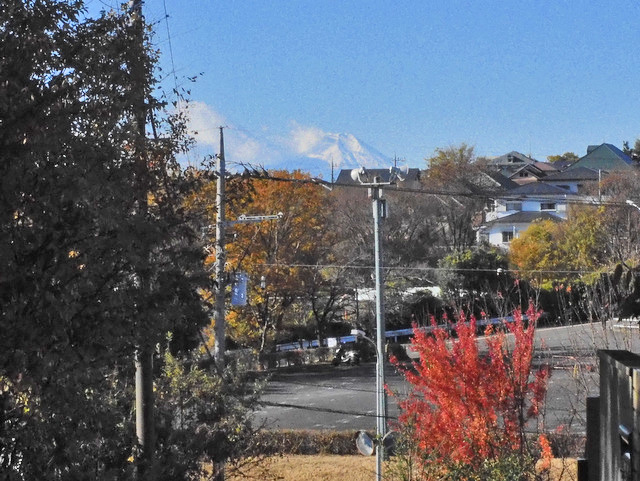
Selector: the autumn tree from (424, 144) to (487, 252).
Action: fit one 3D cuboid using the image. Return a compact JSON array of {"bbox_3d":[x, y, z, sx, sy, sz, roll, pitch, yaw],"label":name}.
[{"bbox_3d":[12.493,-3.688,145.000,5.800,10.326,5.600,0,1,0],"label":"autumn tree"}]

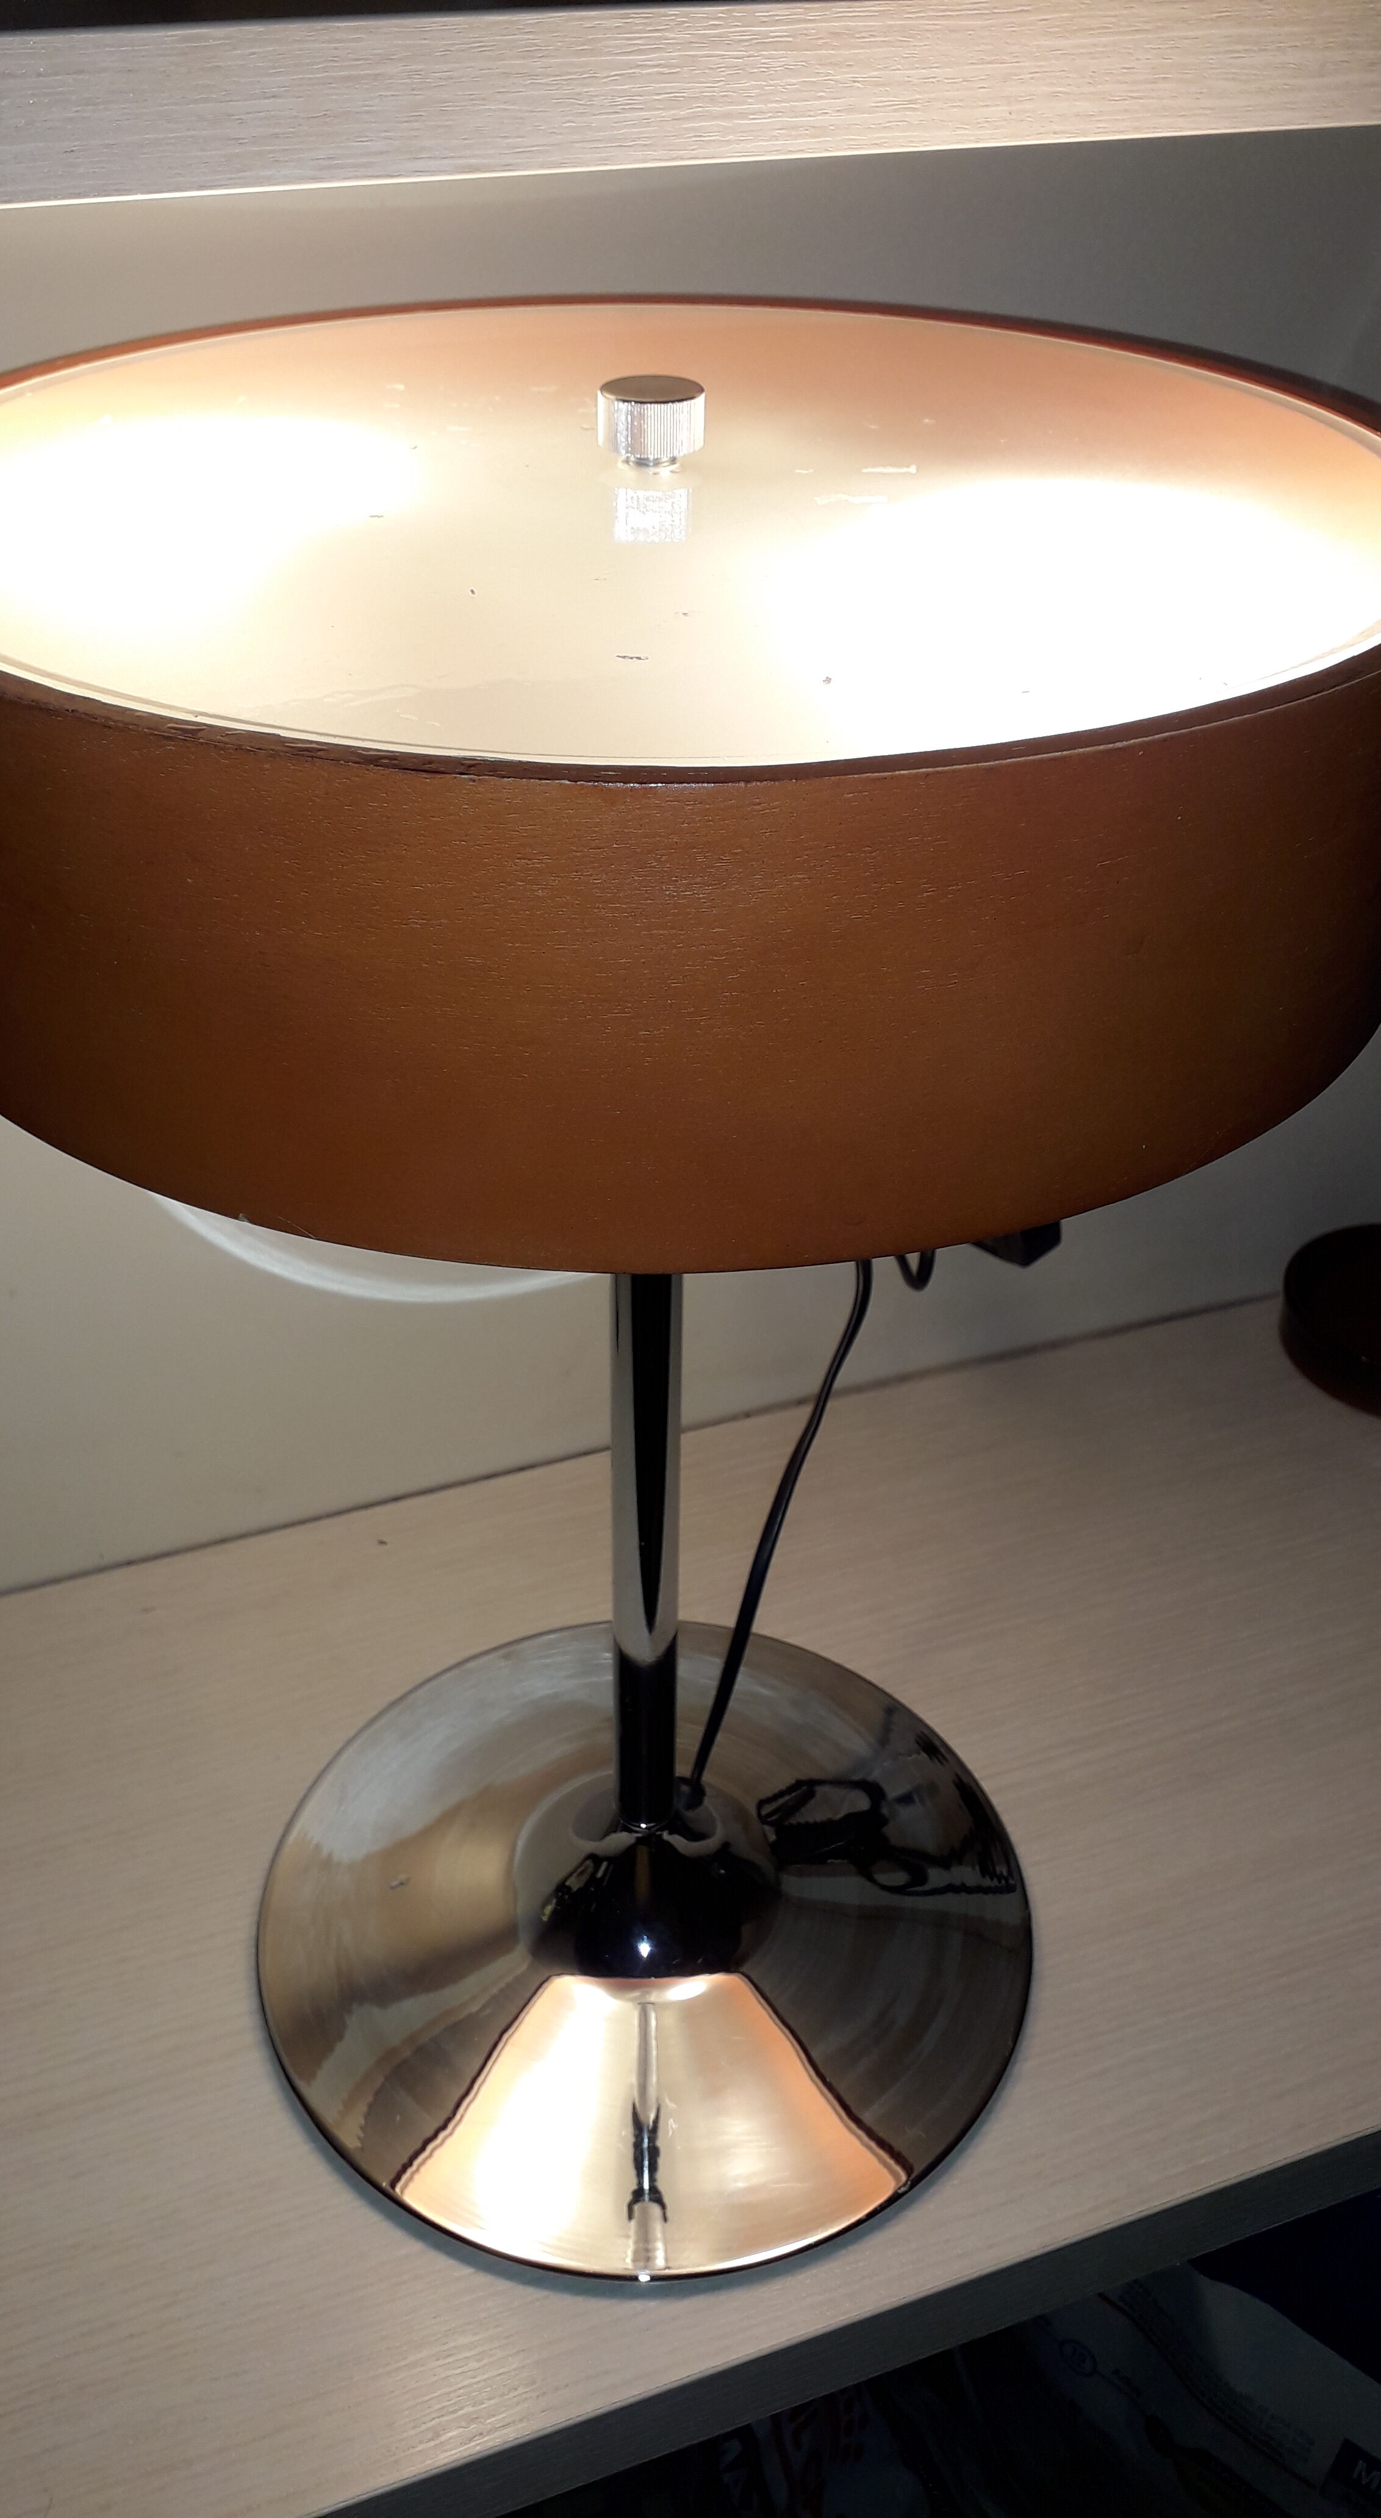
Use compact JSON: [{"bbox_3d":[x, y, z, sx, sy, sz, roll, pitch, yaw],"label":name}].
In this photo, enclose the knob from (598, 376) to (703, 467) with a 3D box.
[{"bbox_3d":[-0.007,-0.146,0.345,0.018,0.012,0.018,1,36,0],"label":"knob"}]

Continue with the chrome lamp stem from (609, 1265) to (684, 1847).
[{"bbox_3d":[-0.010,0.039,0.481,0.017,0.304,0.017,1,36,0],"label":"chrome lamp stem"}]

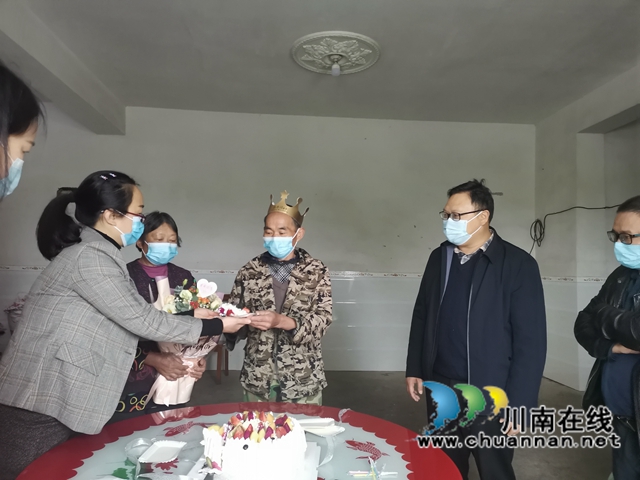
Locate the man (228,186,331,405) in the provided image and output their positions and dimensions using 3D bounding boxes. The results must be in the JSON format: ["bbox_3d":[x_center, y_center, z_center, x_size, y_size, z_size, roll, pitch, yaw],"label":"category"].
[{"bbox_3d":[-0.186,0.606,2.162,0.510,1.660,0.450,0,-3,22],"label":"man"}]

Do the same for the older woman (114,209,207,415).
[{"bbox_3d":[-0.728,0.645,2.109,0.490,1.555,0.410,2,-3,-22],"label":"older woman"}]

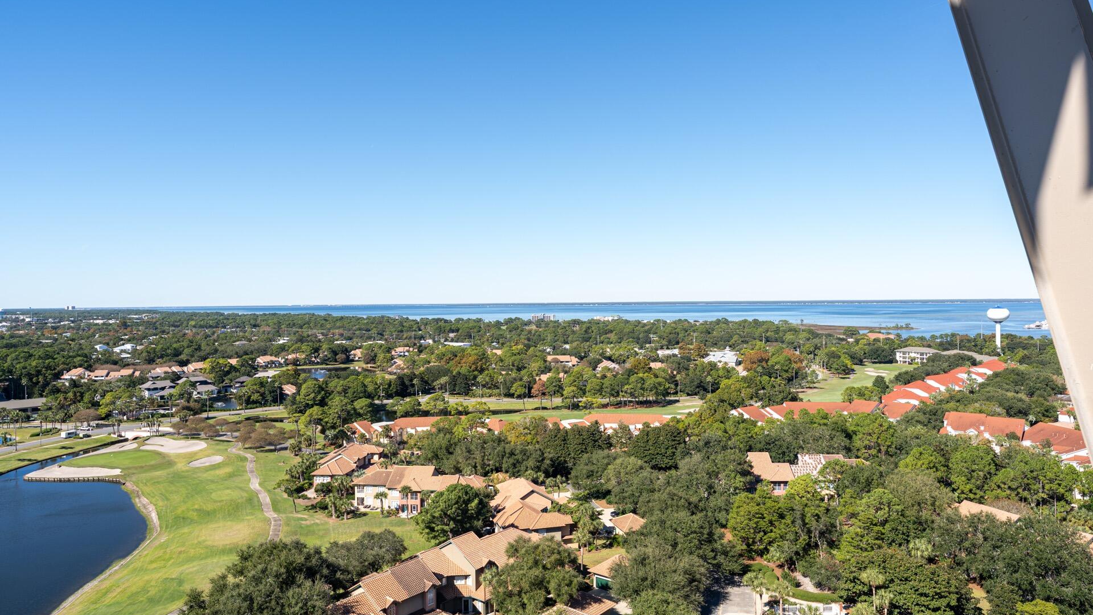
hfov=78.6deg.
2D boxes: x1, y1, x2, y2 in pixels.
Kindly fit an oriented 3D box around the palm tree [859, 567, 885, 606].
[{"bbox_3d":[55.256,48.453,113.087,4.270,8.720,4.270,0,1,26],"label":"palm tree"}]

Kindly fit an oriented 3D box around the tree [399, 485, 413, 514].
[{"bbox_3d":[-34.794,48.654,166.850,3.460,8.780,3.460,-1,1,-12],"label":"tree"}]

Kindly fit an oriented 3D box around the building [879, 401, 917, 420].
[{"bbox_3d":[149.764,46.372,281.453,14.000,9.500,12.500,-1,1,-42],"label":"building"}]

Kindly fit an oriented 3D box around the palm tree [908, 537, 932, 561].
[{"bbox_3d":[69.948,47.759,124.929,4.550,9.590,4.550,0,1,29],"label":"palm tree"}]

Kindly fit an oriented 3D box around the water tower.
[{"bbox_3d":[404.486,22.143,597.779,17.300,45.200,17.300,0,1,34],"label":"water tower"}]

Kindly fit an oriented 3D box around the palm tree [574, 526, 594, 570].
[{"bbox_3d":[7.389,48.555,134.745,4.140,8.910,4.140,0,1,3],"label":"palm tree"}]

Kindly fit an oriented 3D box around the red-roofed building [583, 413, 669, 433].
[{"bbox_3d":[32.758,47.513,269.955,34.500,9.200,13.500,0,1,8],"label":"red-roofed building"}]

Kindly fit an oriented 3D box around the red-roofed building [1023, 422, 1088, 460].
[{"bbox_3d":[174.463,46.506,223.451,17.500,10.000,20.000,-1,1,-34],"label":"red-roofed building"}]

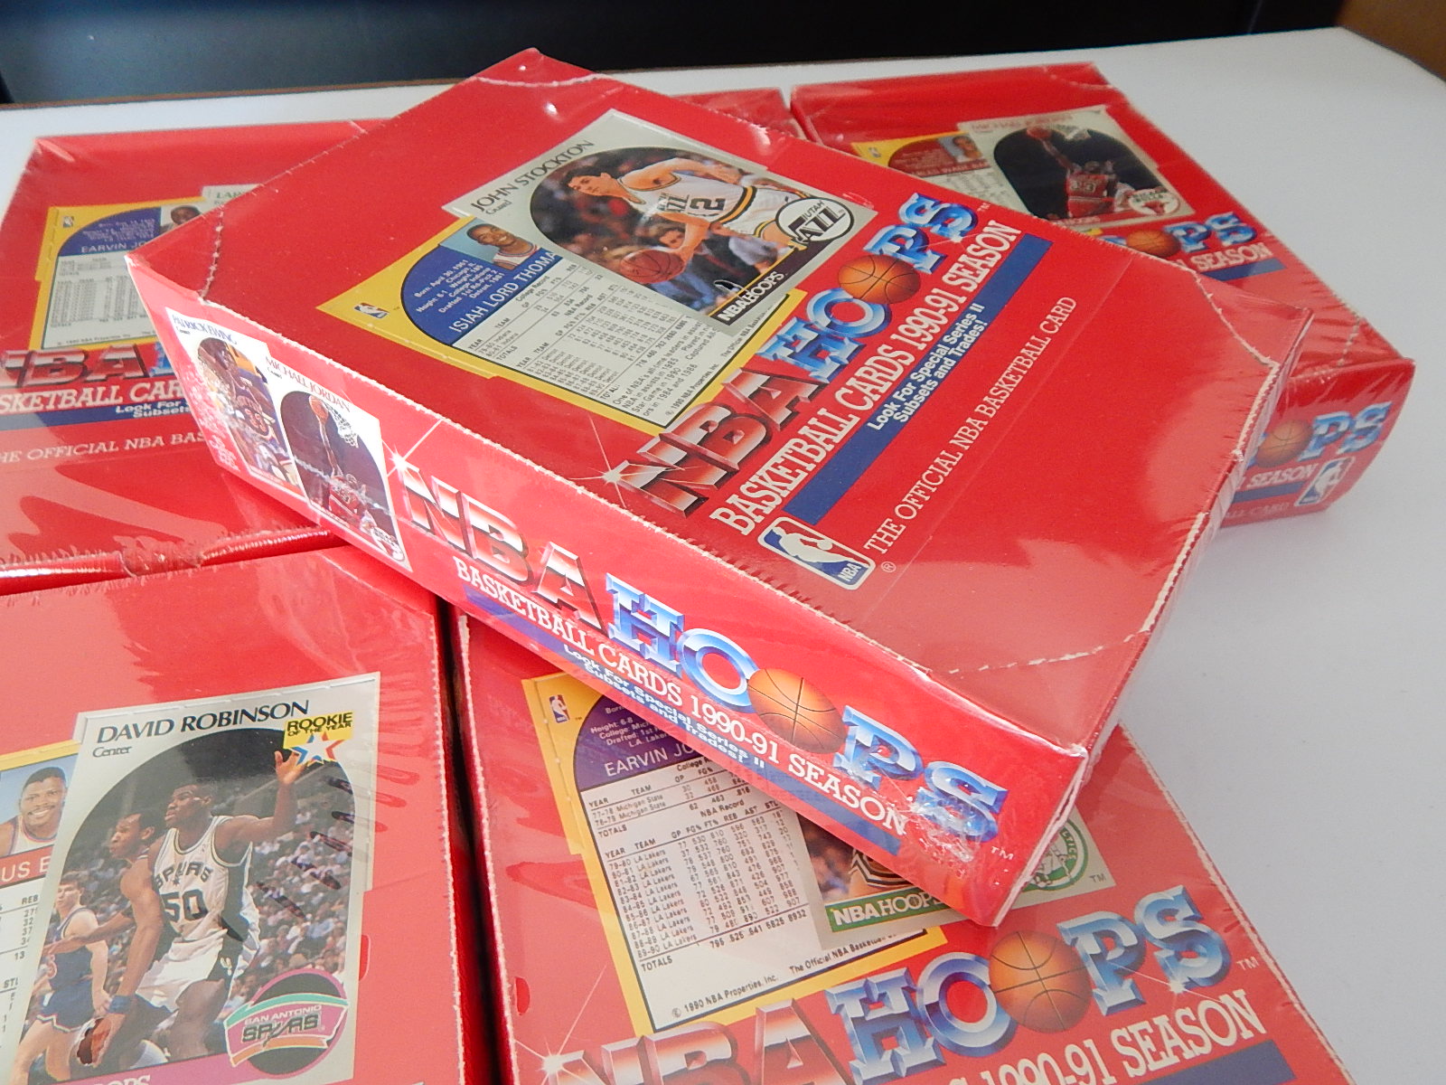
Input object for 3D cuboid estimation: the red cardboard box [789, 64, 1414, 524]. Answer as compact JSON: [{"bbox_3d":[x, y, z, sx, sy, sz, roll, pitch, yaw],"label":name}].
[{"bbox_3d":[0.124,-0.104,0.414,0.141,0.064,0.228,-8,47,-9],"label":"red cardboard box"}]

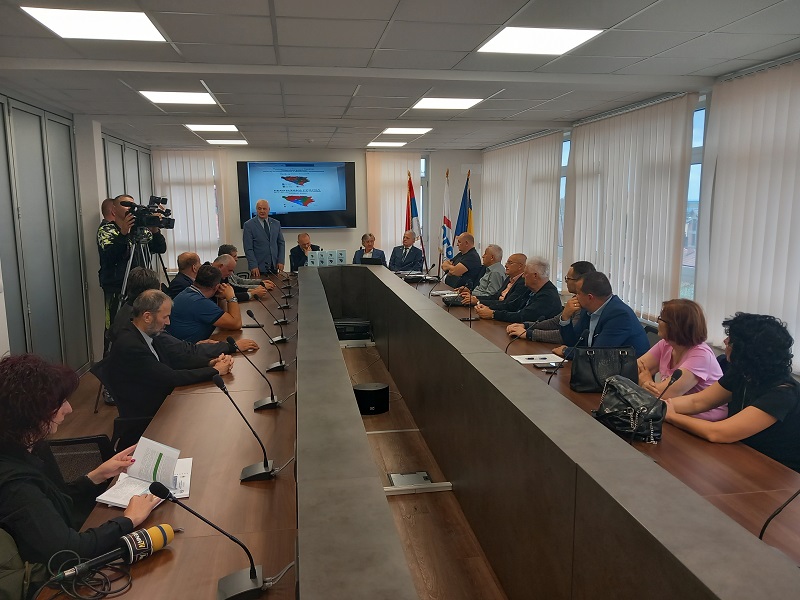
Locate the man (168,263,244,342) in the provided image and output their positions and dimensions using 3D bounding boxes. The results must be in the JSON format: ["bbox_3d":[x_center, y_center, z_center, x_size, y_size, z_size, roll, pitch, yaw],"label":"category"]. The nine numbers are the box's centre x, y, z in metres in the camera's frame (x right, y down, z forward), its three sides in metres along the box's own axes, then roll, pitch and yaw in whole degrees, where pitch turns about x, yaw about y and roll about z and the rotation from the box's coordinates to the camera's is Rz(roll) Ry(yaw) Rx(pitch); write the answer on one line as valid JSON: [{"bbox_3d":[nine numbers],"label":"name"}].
[{"bbox_3d":[-1.504,0.350,4.898,0.760,1.260,0.560,-6,10,-34],"label":"man"}]

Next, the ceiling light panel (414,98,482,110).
[{"bbox_3d":[0.438,-1.844,5.858,0.590,0.040,0.590,-2,9,-9],"label":"ceiling light panel"}]

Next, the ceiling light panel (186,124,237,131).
[{"bbox_3d":[-2.283,-2.094,7.610,0.590,0.040,0.590,-2,9,-9],"label":"ceiling light panel"}]

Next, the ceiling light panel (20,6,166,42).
[{"bbox_3d":[-1.673,-1.537,3.490,0.600,0.040,0.600,-2,9,-9],"label":"ceiling light panel"}]

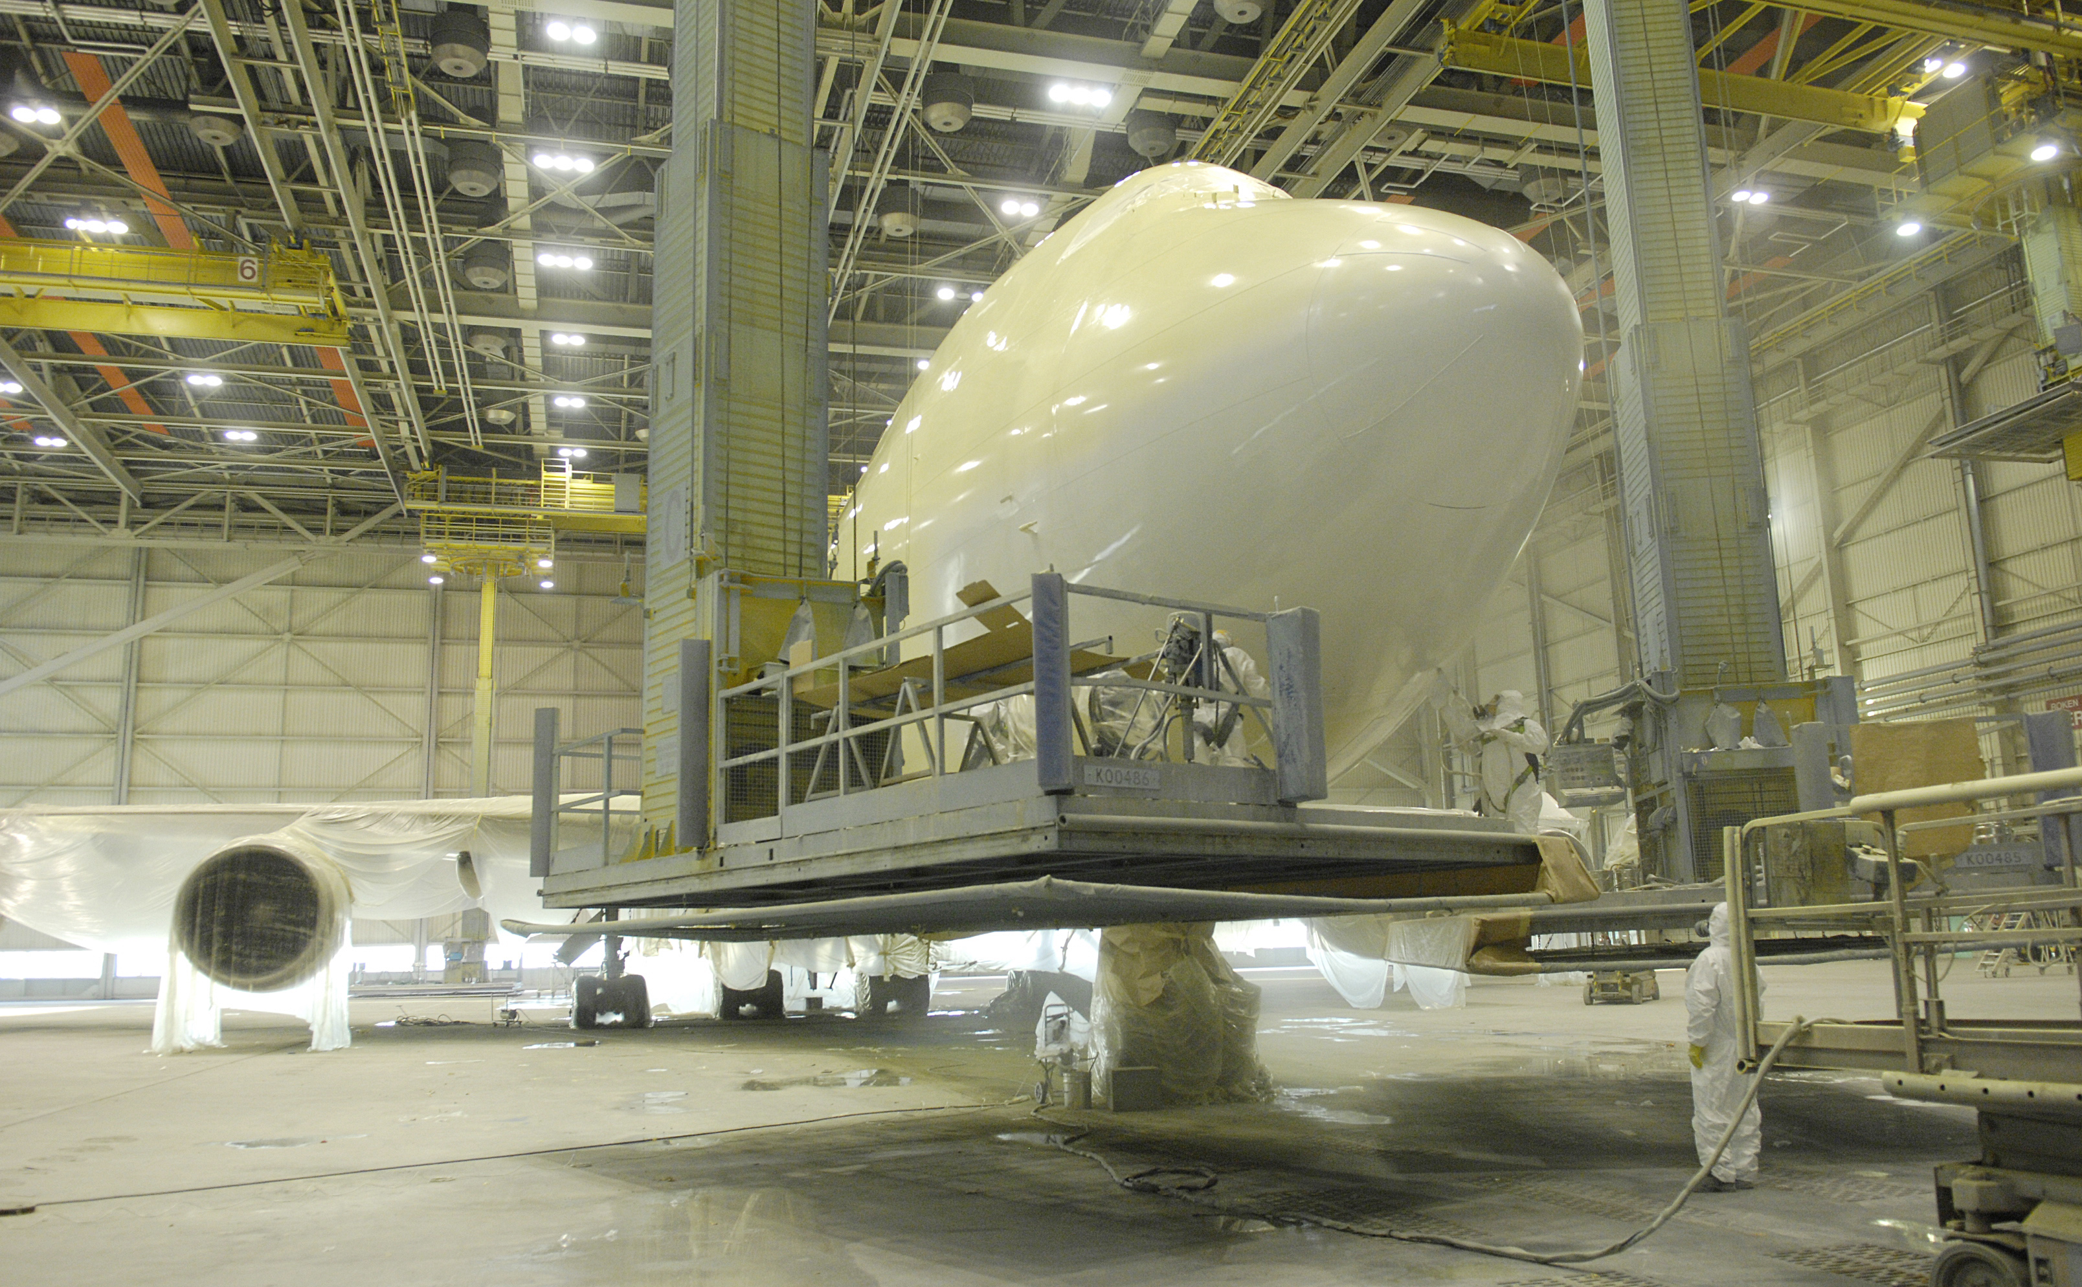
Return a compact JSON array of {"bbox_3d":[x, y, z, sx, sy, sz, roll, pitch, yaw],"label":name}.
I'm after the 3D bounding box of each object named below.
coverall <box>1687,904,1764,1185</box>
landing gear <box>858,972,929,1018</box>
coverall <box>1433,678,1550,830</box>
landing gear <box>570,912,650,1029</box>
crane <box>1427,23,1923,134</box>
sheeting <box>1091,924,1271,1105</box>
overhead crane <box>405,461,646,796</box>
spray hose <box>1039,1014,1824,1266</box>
[{"bbox_3d":[4.409,2.574,10.052,0.540,1.770,0.380,4,-12,-25],"label":"coverall"},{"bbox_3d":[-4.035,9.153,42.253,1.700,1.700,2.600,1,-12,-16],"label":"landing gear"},{"bbox_3d":[3.888,1.194,13.244,0.850,1.850,0.600,-3,-11,5],"label":"coverall"},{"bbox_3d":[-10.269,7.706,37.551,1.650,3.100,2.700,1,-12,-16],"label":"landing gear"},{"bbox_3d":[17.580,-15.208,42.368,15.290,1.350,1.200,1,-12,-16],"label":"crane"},{"bbox_3d":[1.454,3.833,17.173,1.550,2.200,1.550,1,-12,-16],"label":"sheeting"},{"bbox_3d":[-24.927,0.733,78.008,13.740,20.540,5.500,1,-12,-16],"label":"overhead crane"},{"bbox_3d":[1.050,3.269,11.633,1.650,1.200,10.000,2,-12,-21],"label":"spray hose"}]

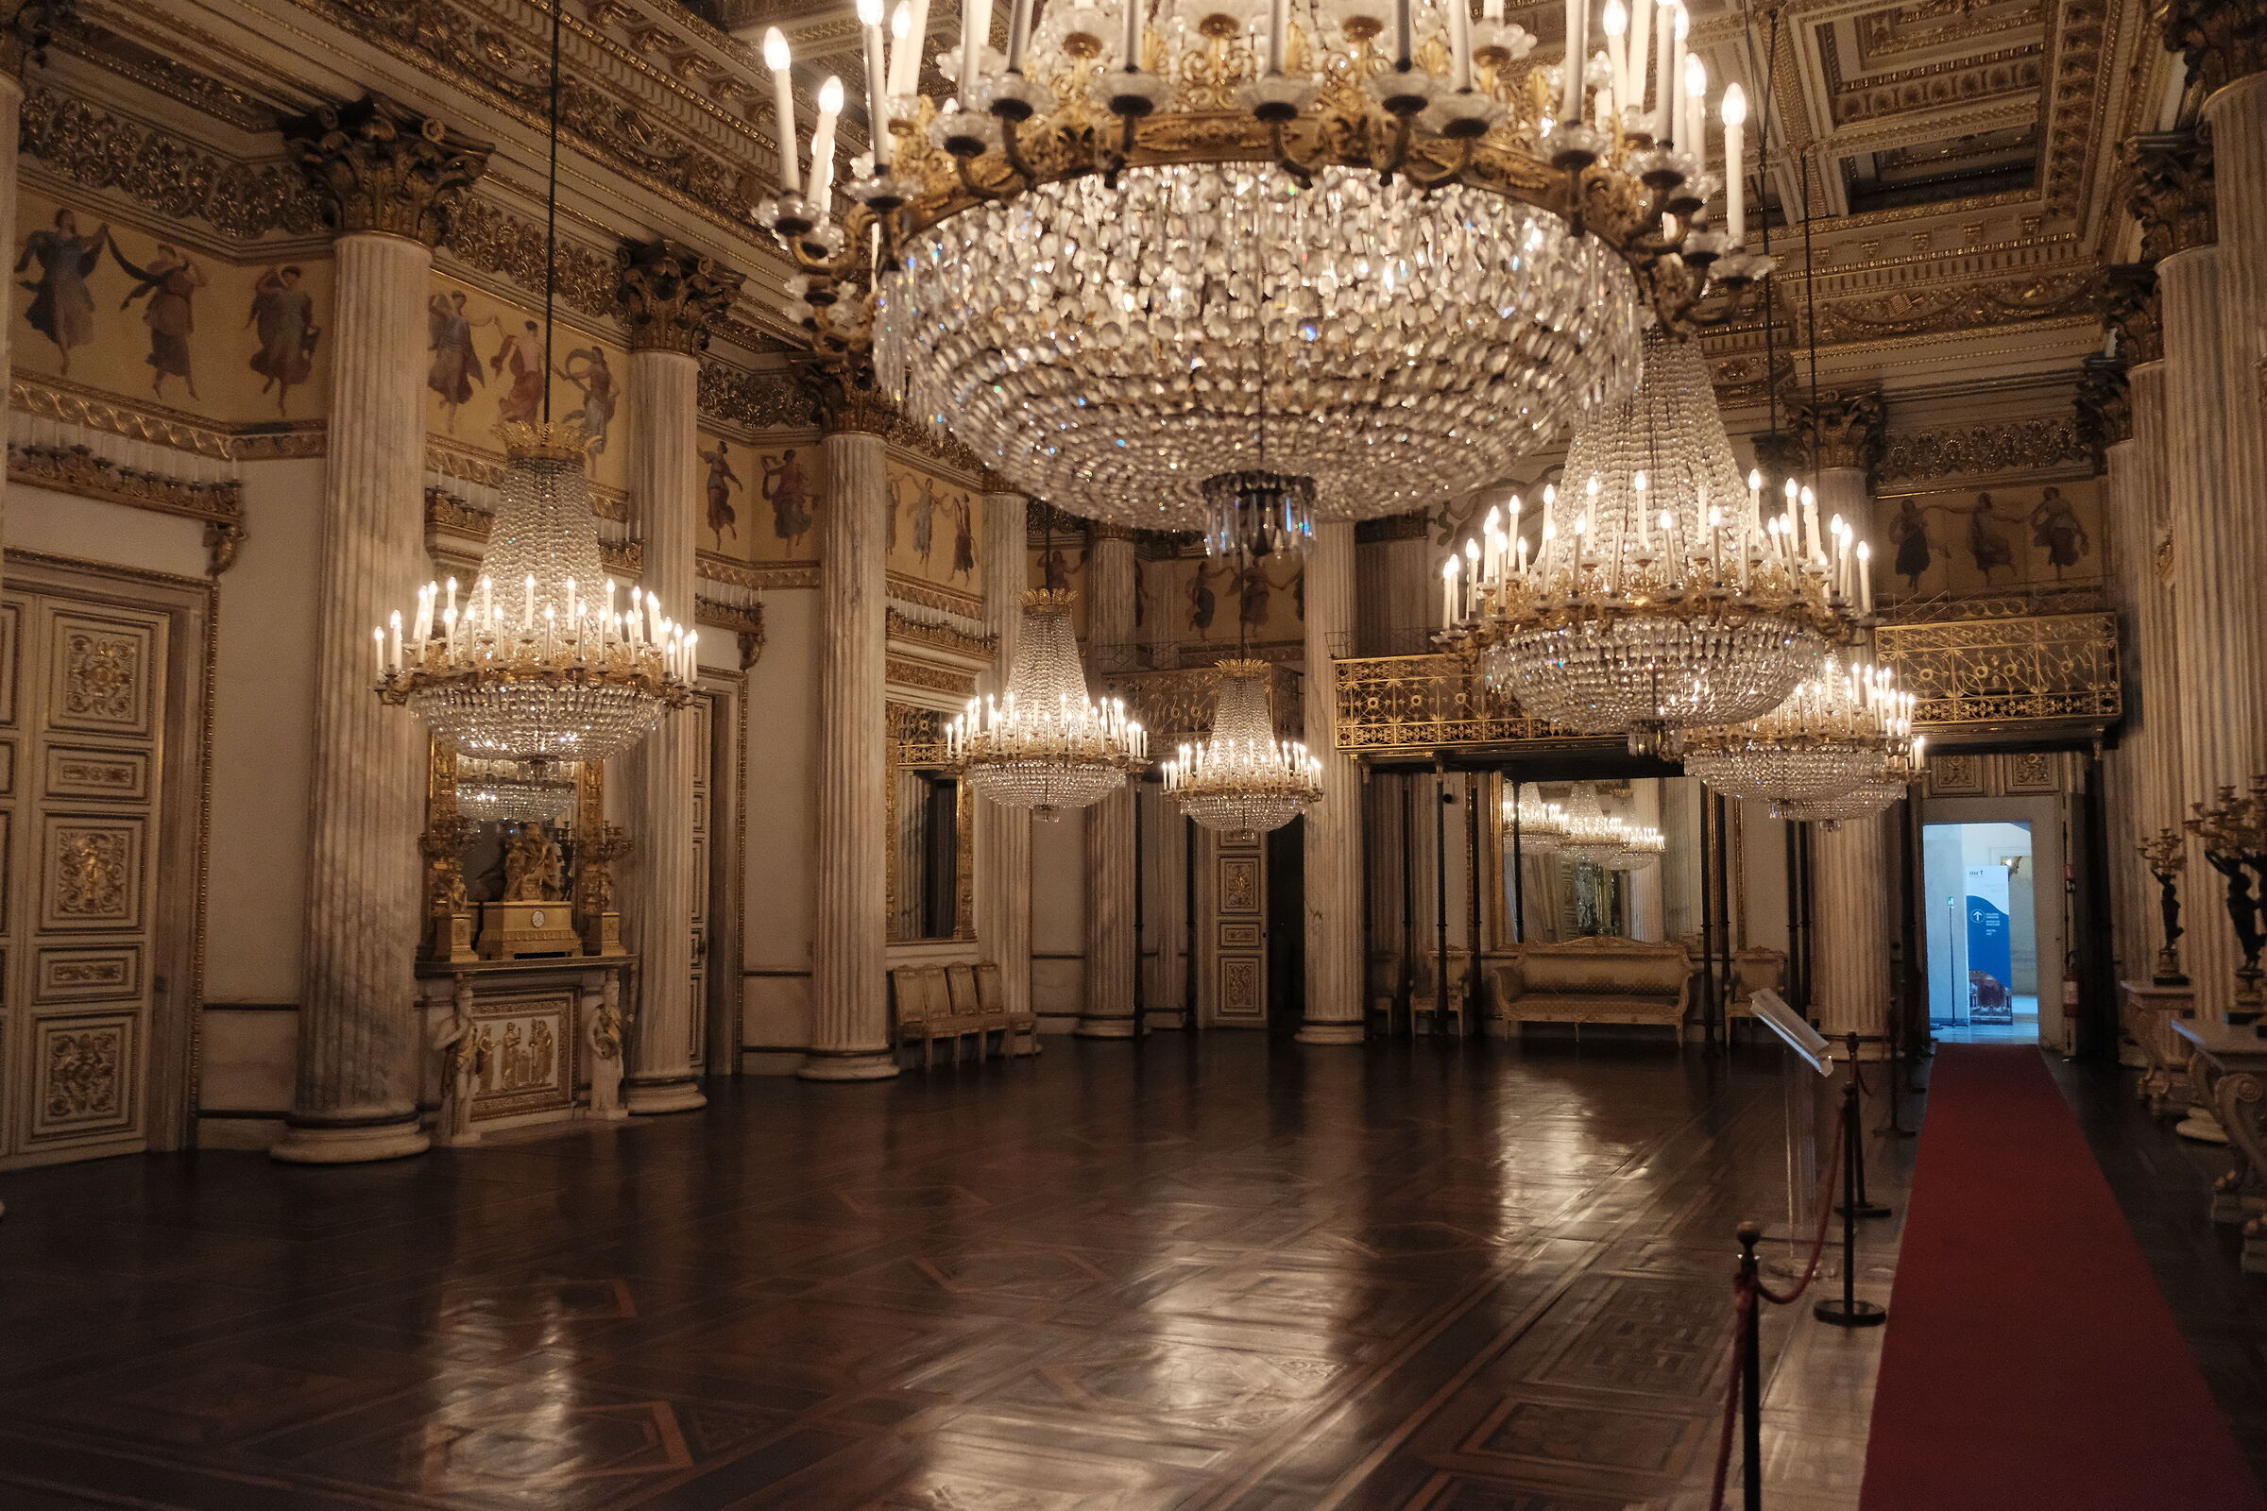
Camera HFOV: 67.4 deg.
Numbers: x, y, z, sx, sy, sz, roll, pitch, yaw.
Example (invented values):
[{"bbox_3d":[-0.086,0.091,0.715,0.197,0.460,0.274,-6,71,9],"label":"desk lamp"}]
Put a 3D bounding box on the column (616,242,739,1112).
[{"bbox_3d":[-3.966,-0.636,14.114,0.988,6.975,0.988,-2,-5,26],"label":"column"}]

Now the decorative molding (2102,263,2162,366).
[{"bbox_3d":[8.679,-3.671,14.296,0.929,0.820,0.929,-2,-5,26],"label":"decorative molding"}]

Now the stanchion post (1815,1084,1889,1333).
[{"bbox_3d":[2.877,1.784,6.849,0.291,0.938,0.291,-2,-5,26],"label":"stanchion post"}]

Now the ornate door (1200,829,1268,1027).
[{"bbox_3d":[1.334,1.684,21.524,0.789,3.557,0.069,-2,-5,26],"label":"ornate door"}]

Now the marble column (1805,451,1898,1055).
[{"bbox_3d":[7.469,0.077,17.810,0.923,6.118,0.923,-2,-5,26],"label":"marble column"}]

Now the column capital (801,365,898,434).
[{"bbox_3d":[-2.734,-3.492,16.904,0.988,0.840,0.988,-2,-5,26],"label":"column capital"}]

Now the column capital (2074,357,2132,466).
[{"bbox_3d":[10.056,-3.489,17.036,0.988,0.840,0.988,-2,-5,26],"label":"column capital"}]

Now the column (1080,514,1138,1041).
[{"bbox_3d":[-0.251,0.353,21.102,0.923,6.118,0.923,0,-5,0],"label":"column"}]

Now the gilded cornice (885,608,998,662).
[{"bbox_3d":[-2.023,-1.208,17.743,0.300,0.330,2.100,-3,-5,26],"label":"gilded cornice"}]

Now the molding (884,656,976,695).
[{"bbox_3d":[-2.103,-0.804,17.800,0.059,0.247,1.705,-2,-5,26],"label":"molding"}]

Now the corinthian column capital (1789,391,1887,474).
[{"bbox_3d":[7.466,-3.359,18.091,0.929,0.820,0.929,-2,-5,26],"label":"corinthian column capital"}]

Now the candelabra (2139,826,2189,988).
[{"bbox_3d":[7.904,1.161,13.025,0.375,1.203,0.375,-2,-5,26],"label":"candelabra"}]

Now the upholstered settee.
[{"bbox_3d":[5.283,2.676,19.359,2.231,1.191,0.760,-2,-5,26],"label":"upholstered settee"}]

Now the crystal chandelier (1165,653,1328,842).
[{"bbox_3d":[1.116,-0.072,17.576,1.639,1.859,1.639,0,-5,0],"label":"crystal chandelier"}]

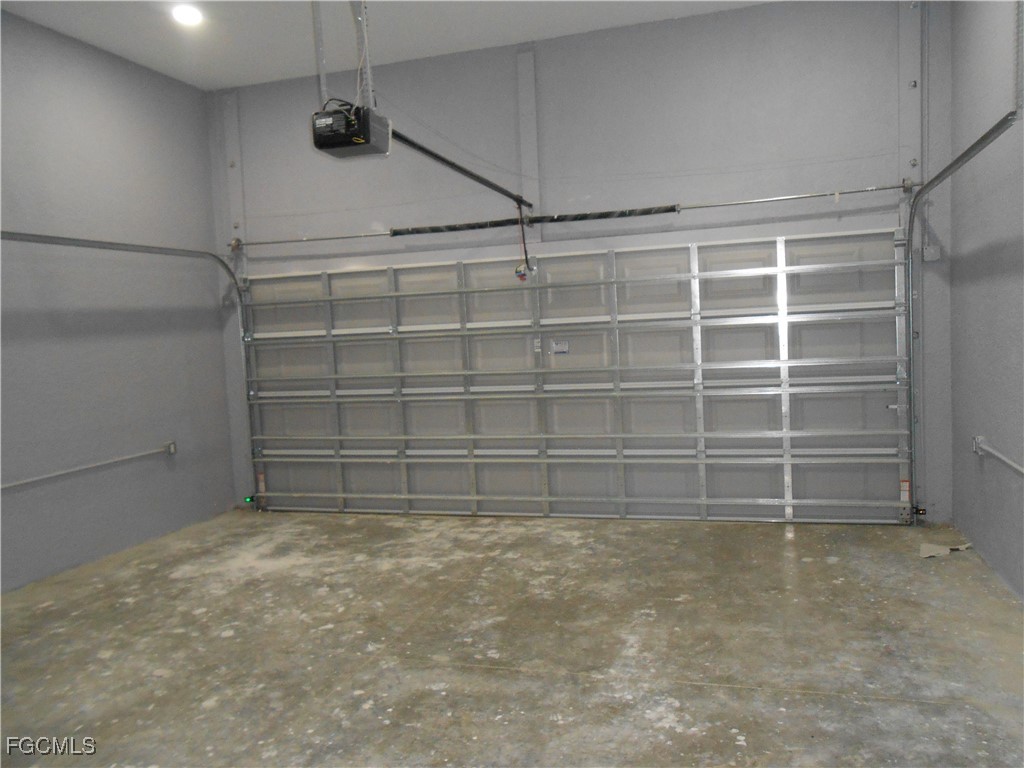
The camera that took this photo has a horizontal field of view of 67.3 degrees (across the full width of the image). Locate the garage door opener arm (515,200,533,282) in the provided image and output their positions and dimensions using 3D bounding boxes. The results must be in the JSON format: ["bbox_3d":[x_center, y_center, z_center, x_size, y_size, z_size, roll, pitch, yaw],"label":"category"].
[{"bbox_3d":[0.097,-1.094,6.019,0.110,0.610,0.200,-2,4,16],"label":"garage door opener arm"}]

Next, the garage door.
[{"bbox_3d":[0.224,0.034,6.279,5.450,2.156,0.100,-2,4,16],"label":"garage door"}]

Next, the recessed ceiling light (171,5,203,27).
[{"bbox_3d":[-2.271,-2.575,5.374,0.200,0.060,0.200,-2,4,16],"label":"recessed ceiling light"}]

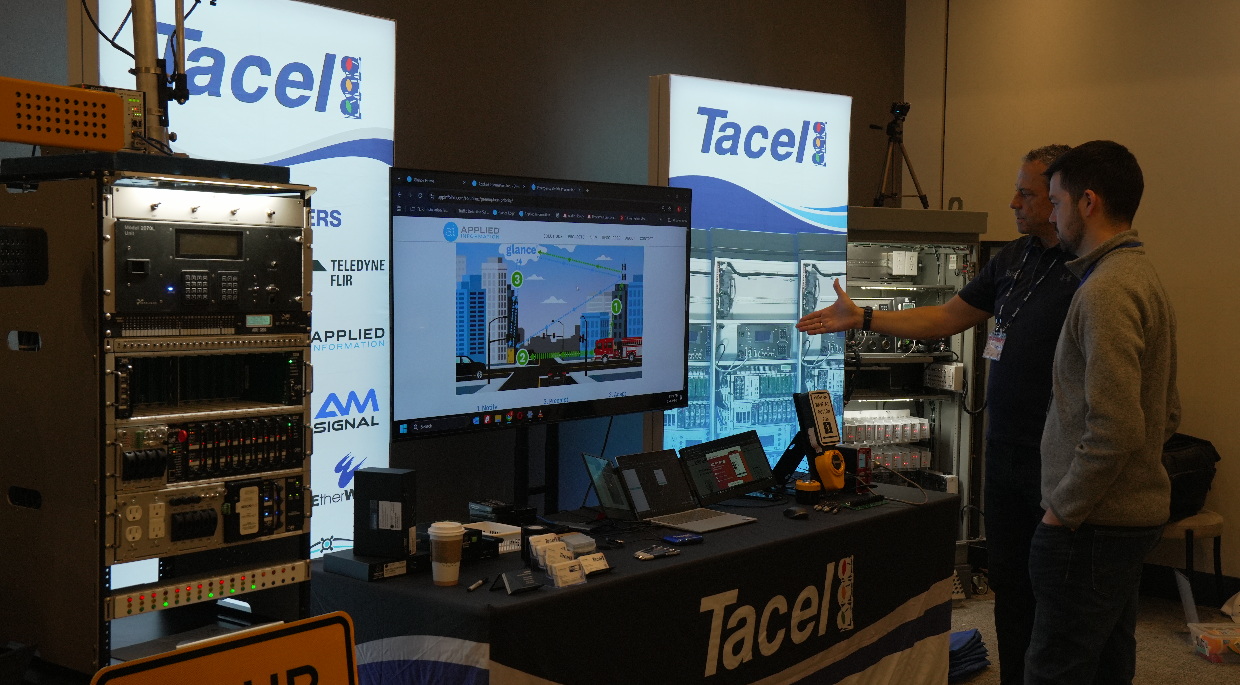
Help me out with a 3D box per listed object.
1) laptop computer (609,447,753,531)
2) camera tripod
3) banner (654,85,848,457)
[{"bbox_3d":[0.211,0.468,4.244,0.338,0.201,0.304,4,4,40],"label":"laptop computer"},{"bbox_3d":[1.225,-0.840,6.010,0.250,0.475,0.255,-3,5,-45],"label":"camera tripod"},{"bbox_3d":[0.538,0.091,5.549,1.009,2.265,0.130,-2,4,-37],"label":"banner"}]

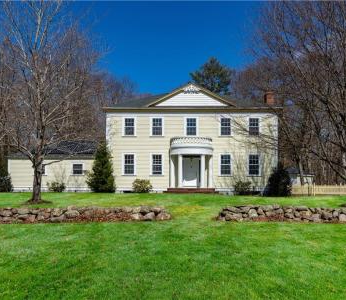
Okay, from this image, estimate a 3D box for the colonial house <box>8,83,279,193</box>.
[{"bbox_3d":[-2.400,-0.850,30.400,20.800,8.300,10.800,0,0,0],"label":"colonial house"}]

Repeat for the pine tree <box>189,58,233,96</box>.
[{"bbox_3d":[5.300,-4.700,48.000,6.400,16.300,6.400,0,0,0],"label":"pine tree"}]

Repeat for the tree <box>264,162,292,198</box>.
[{"bbox_3d":[7.800,2.200,25.800,2.050,2.550,2.050,0,0,0],"label":"tree"}]

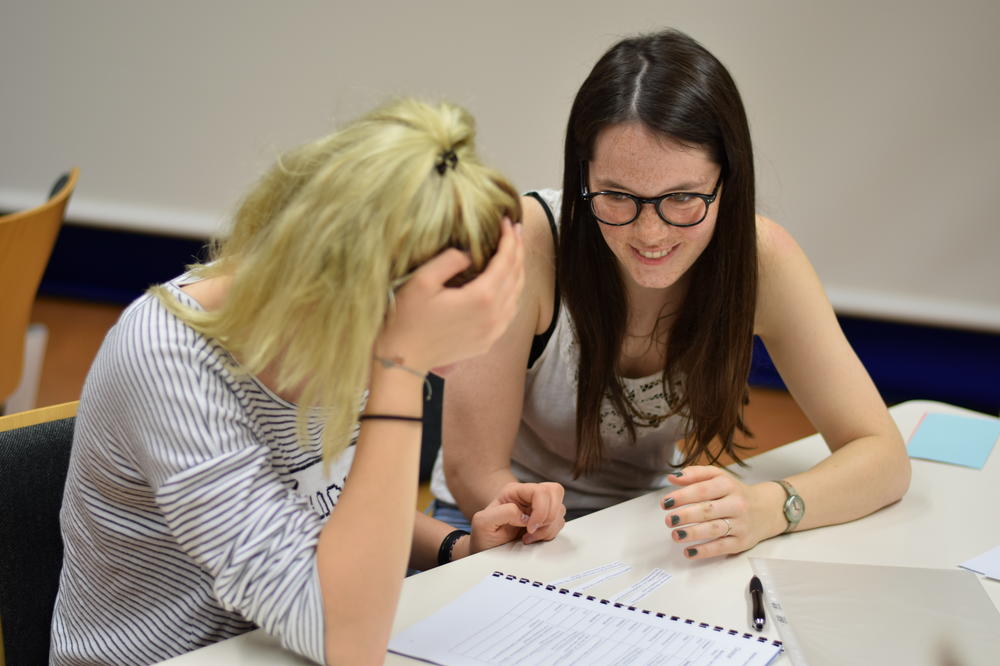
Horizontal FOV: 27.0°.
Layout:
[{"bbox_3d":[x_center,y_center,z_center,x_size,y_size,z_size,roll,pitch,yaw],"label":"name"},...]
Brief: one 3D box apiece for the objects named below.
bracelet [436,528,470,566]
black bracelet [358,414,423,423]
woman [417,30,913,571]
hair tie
[{"bbox_3d":[-0.042,0.221,2.045,0.012,0.056,0.052,17,0,28],"label":"bracelet"},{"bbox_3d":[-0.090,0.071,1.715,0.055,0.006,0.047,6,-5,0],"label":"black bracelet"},{"bbox_3d":[0.130,0.247,2.477,0.550,1.220,0.580,-3,16,-26],"label":"woman"},{"bbox_3d":[-0.045,-0.145,1.765,0.024,0.012,0.022,8,-30,0],"label":"hair tie"}]

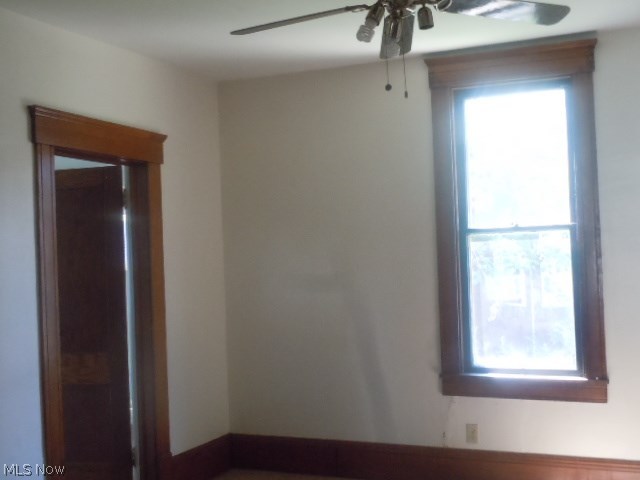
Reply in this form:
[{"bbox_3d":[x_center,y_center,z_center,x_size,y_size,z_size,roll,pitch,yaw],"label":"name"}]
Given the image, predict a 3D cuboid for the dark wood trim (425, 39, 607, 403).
[{"bbox_3d":[1.148,-0.088,4.254,0.980,2.050,0.120,-2,-1,21],"label":"dark wood trim"}]

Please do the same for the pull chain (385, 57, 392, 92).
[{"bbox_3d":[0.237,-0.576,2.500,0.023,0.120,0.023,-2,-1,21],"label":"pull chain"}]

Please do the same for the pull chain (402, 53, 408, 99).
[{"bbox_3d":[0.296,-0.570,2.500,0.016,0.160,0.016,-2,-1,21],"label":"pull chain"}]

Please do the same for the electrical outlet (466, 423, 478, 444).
[{"bbox_3d":[0.919,1.170,4.345,0.071,0.115,0.008,-2,-1,21],"label":"electrical outlet"}]

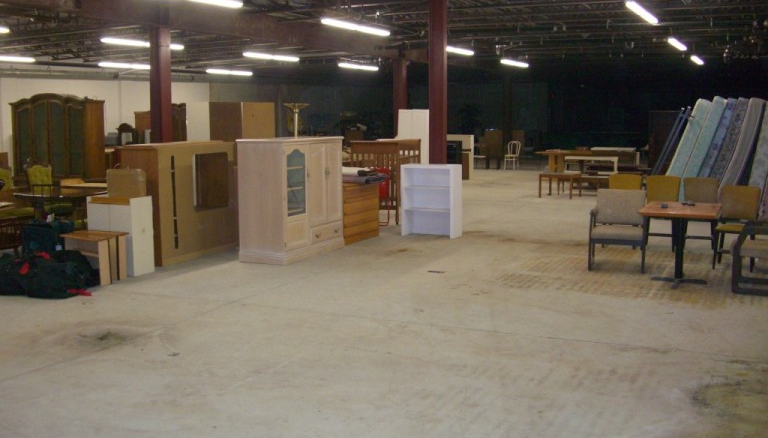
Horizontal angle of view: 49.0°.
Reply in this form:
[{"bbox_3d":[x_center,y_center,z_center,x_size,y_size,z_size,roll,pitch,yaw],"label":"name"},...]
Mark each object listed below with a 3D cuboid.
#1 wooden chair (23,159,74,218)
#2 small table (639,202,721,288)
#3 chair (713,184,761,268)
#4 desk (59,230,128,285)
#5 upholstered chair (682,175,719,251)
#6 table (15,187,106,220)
[{"bbox_3d":[-4.500,-0.241,11.354,0.600,1.070,0.570,6,9,40],"label":"wooden chair"},{"bbox_3d":[3.011,0.268,8.553,0.700,0.755,1.050,3,8,24],"label":"small table"},{"bbox_3d":[3.837,0.102,9.177,0.450,0.860,0.530,4,8,30],"label":"chair"},{"bbox_3d":[-2.946,0.397,8.569,0.560,0.475,0.420,4,8,27],"label":"desk"},{"bbox_3d":[3.967,-0.063,10.567,0.450,0.860,0.540,3,7,24],"label":"upholstered chair"},{"bbox_3d":[-3.930,0.045,10.330,1.180,0.750,1.180,3,8,26],"label":"table"}]

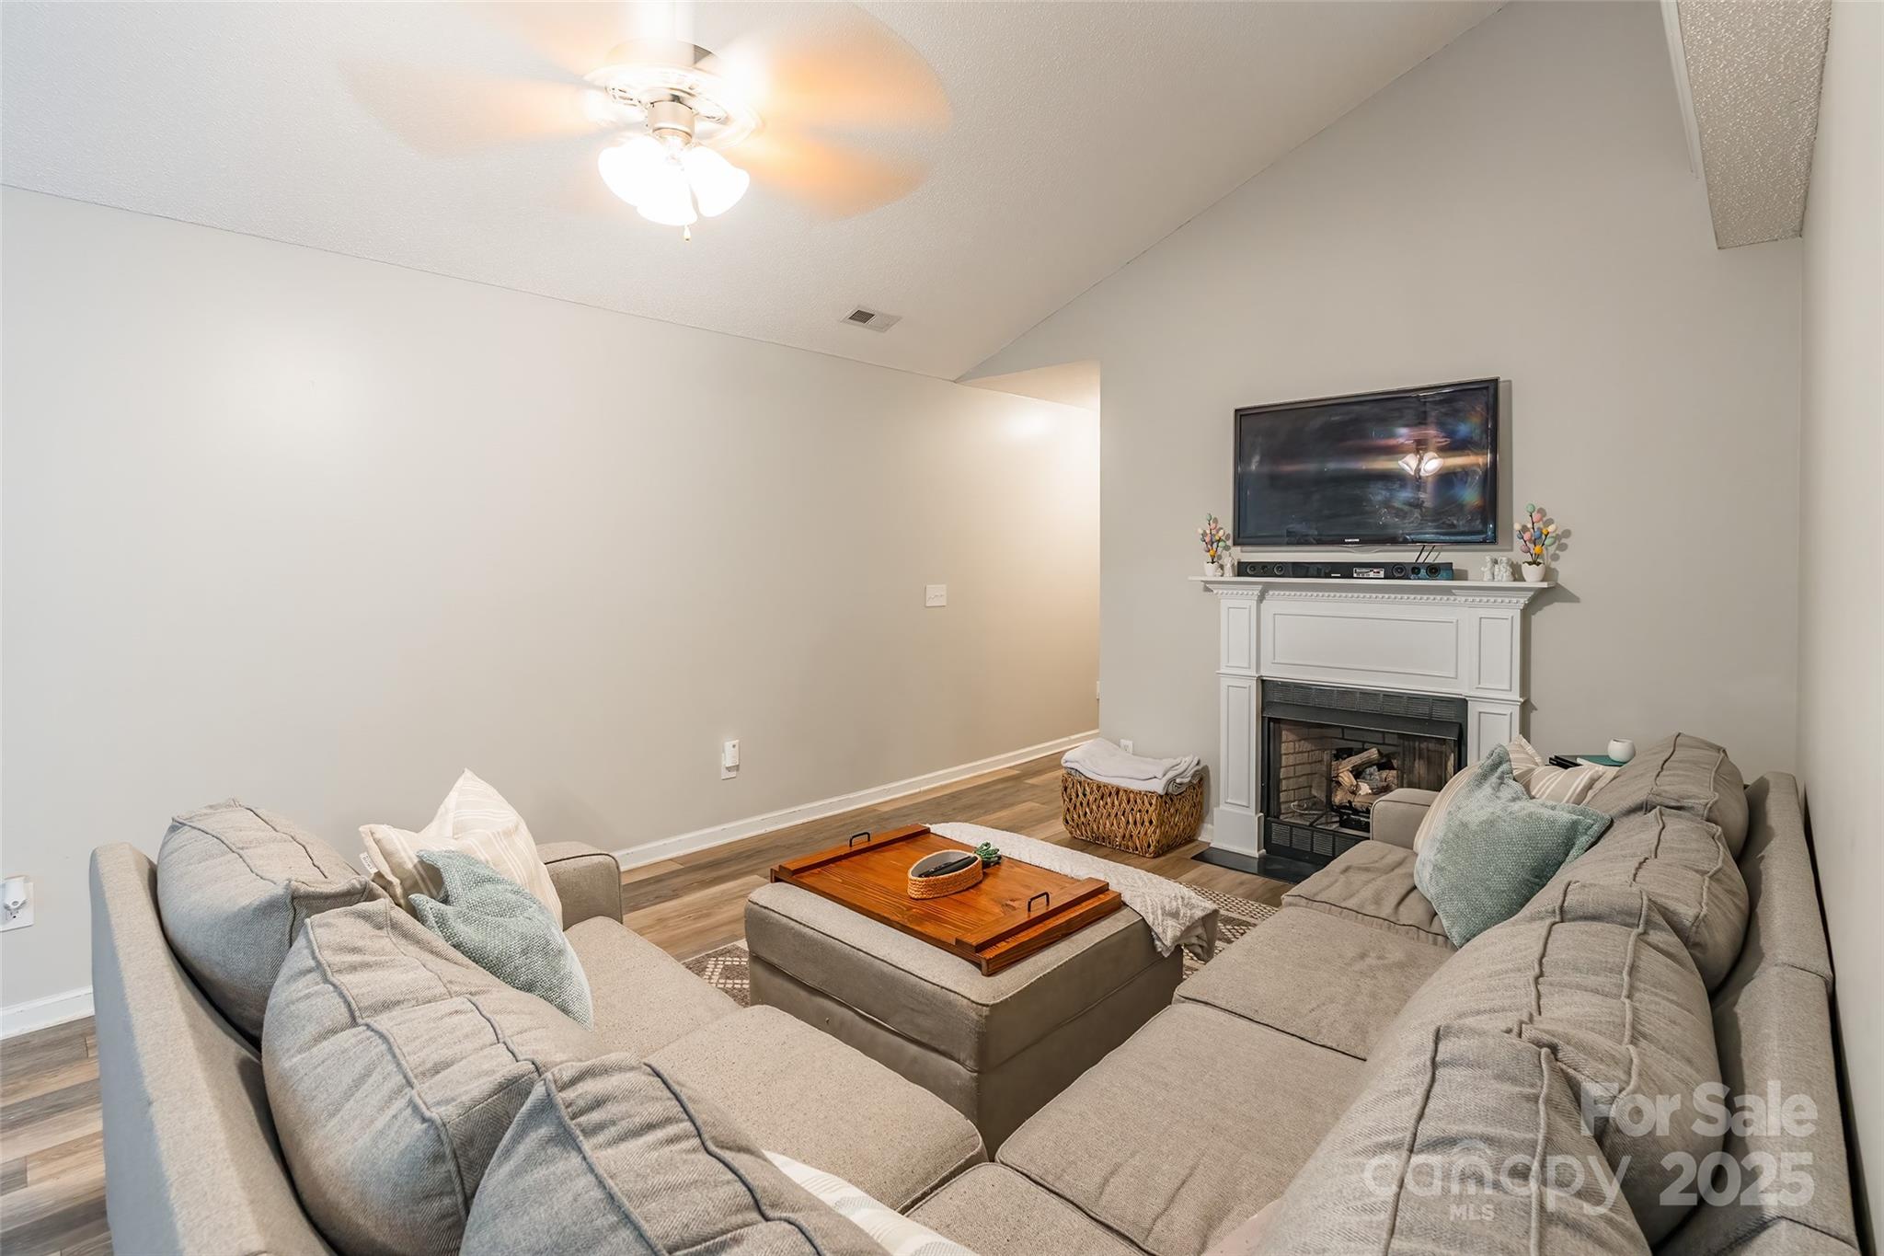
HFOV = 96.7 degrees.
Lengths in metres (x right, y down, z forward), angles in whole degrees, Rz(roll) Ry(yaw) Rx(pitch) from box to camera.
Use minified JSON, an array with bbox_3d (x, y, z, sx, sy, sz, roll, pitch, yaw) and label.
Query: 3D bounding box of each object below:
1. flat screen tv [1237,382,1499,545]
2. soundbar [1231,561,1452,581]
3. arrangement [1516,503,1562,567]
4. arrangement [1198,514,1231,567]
[{"bbox_3d":[1.793,-0.679,3.635,0.075,0.635,1.060,-5,6,-45],"label":"flat screen tv"},{"bbox_3d":[1.749,-0.252,3.706,0.065,0.068,0.905,-5,6,-45],"label":"soundbar"},{"bbox_3d":[2.250,-0.352,3.166,0.130,0.237,0.135,-5,6,-45],"label":"arrangement"},{"bbox_3d":[1.325,-0.427,4.098,0.130,0.250,0.135,-5,6,-45],"label":"arrangement"}]

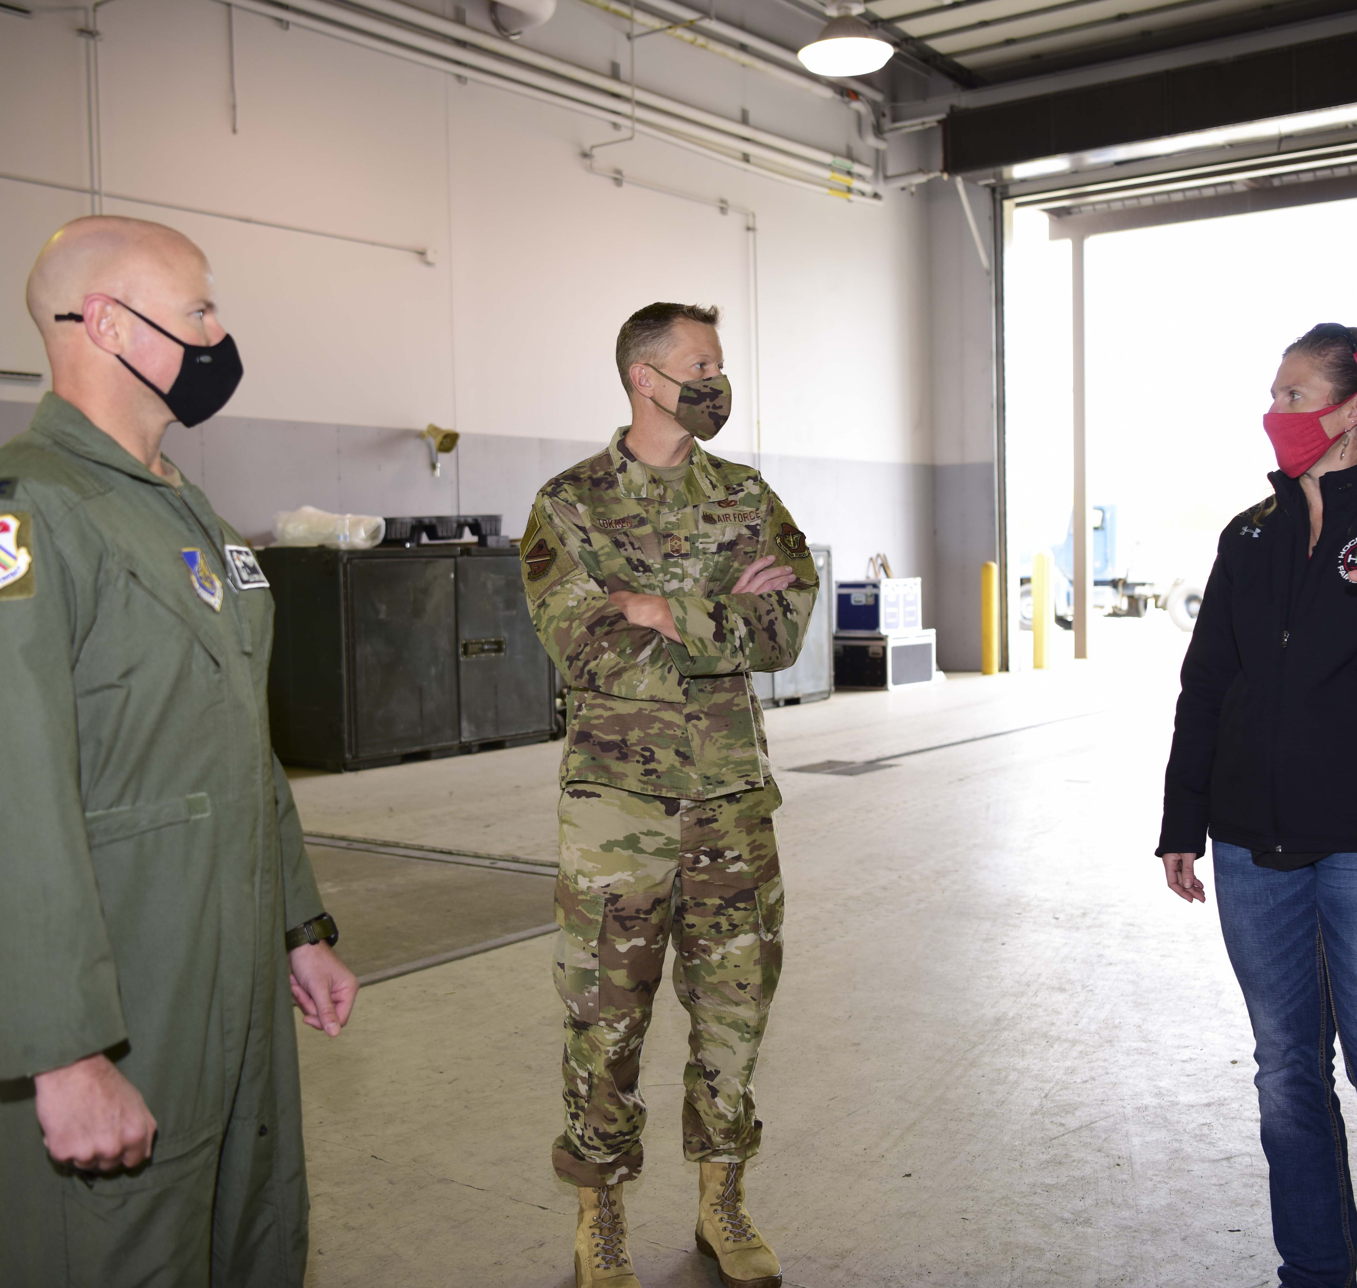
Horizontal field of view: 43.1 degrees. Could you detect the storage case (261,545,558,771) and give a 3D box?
[{"bbox_3d":[-2.016,0.052,12.473,1.050,1.470,2.130,1,3,37],"label":"storage case"}]

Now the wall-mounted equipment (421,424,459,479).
[{"bbox_3d":[-1.871,-1.516,13.478,0.240,0.410,0.190,1,3,37],"label":"wall-mounted equipment"}]

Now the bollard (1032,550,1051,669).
[{"bbox_3d":[4.308,-0.403,20.419,0.175,1.382,0.175,-1,3,12],"label":"bollard"}]

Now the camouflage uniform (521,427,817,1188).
[{"bbox_3d":[-0.018,0.293,3.130,0.540,1.360,0.360,-1,3,-7],"label":"camouflage uniform"}]

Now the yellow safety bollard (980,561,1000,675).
[{"bbox_3d":[3.562,-0.302,19.672,0.175,1.280,0.175,-1,3,10],"label":"yellow safety bollard"}]

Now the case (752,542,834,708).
[{"bbox_3d":[0.405,-0.158,15.934,1.050,1.470,2.130,1,3,37],"label":"case"}]

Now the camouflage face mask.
[{"bbox_3d":[0.037,-0.433,3.110,0.115,0.130,0.140,0,3,29],"label":"camouflage face mask"}]

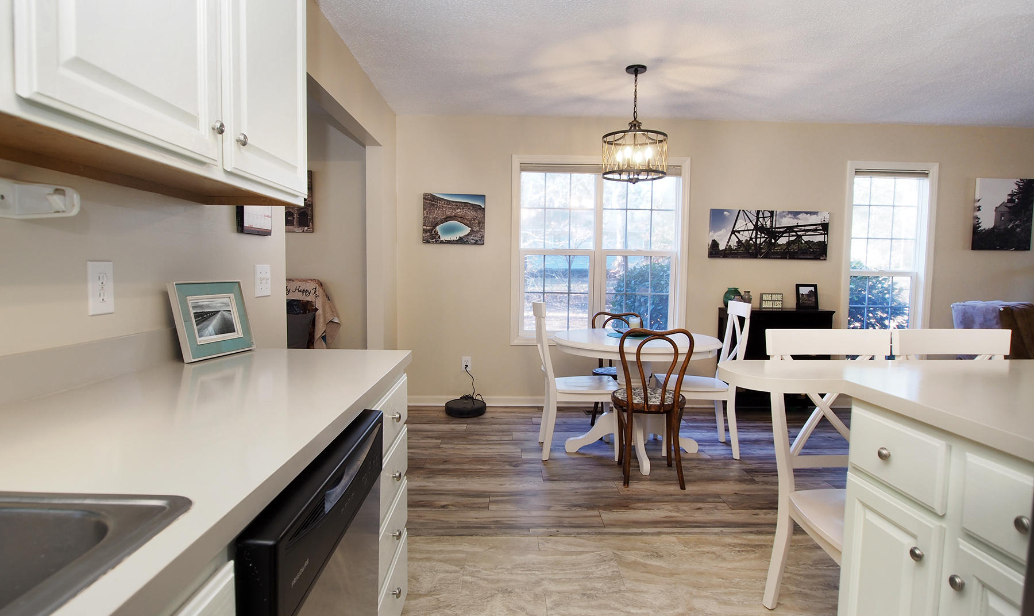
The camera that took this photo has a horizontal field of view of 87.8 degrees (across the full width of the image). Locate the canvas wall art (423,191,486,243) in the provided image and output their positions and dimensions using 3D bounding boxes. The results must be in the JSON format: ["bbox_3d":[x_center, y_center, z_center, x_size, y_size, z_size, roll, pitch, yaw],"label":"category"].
[{"bbox_3d":[-0.521,-0.737,4.456,0.511,0.409,0.035,1,4,-1],"label":"canvas wall art"}]

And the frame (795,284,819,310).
[{"bbox_3d":[2.392,-0.083,4.413,0.172,0.214,0.030,1,-7,-1],"label":"frame"}]

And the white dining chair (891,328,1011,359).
[{"bbox_3d":[1.541,0.579,1.689,0.463,0.972,0.547,1,4,-4],"label":"white dining chair"}]

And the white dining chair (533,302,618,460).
[{"bbox_3d":[0.378,0.439,3.462,0.547,0.972,0.458,1,4,-1],"label":"white dining chair"}]

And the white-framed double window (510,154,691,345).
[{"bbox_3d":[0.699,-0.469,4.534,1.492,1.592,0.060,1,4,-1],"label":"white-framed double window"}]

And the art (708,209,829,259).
[{"bbox_3d":[2.150,-0.621,4.564,1.021,0.408,0.035,1,4,-1],"label":"art"}]

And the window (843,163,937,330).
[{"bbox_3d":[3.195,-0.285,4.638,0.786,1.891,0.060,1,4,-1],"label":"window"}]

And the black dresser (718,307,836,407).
[{"bbox_3d":[2.120,0.452,4.438,0.816,0.870,0.368,1,4,-1],"label":"black dresser"}]

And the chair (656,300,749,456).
[{"bbox_3d":[1.207,0.447,3.542,0.547,0.972,0.458,1,4,4],"label":"chair"}]

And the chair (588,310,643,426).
[{"bbox_3d":[0.747,0.474,3.867,0.418,0.861,0.438,1,4,-1],"label":"chair"}]

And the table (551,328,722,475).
[{"bbox_3d":[0.755,0.558,3.464,1.065,0.746,1.065,1,4,-1],"label":"table"}]

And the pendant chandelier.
[{"bbox_3d":[0.742,-1.140,3.372,0.413,0.708,0.413,1,4,-1],"label":"pendant chandelier"}]

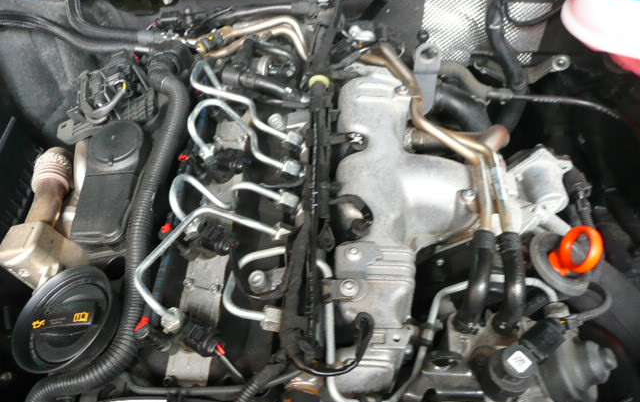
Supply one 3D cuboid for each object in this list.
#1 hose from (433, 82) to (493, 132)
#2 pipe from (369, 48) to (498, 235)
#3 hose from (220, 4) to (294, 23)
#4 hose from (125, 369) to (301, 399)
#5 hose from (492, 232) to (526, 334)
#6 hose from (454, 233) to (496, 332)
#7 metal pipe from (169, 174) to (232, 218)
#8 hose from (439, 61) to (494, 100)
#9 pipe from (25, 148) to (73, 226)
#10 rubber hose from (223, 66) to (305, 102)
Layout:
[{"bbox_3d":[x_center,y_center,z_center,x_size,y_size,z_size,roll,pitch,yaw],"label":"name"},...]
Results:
[{"bbox_3d":[0.161,-0.105,0.590,0.063,0.045,0.048,0,56,0],"label":"hose"},{"bbox_3d":[0.115,-0.070,0.527,0.036,0.049,0.230,-24,60,-15],"label":"pipe"},{"bbox_3d":[-0.074,-0.221,0.610,0.085,0.015,0.015,-7,56,-4],"label":"hose"},{"bbox_3d":[-0.085,0.146,0.410,0.136,0.018,0.019,0,56,0],"label":"hose"},{"bbox_3d":[0.148,0.064,0.405,0.024,0.024,0.078,1,85,0],"label":"hose"},{"bbox_3d":[0.145,0.070,0.470,0.019,0.057,0.087,14,58,9],"label":"hose"},{"bbox_3d":[-0.106,-0.005,0.460,0.053,0.025,0.034,0,56,0],"label":"metal pipe"},{"bbox_3d":[0.183,-0.152,0.647,0.077,0.028,0.022,25,60,15],"label":"hose"},{"bbox_3d":[-0.287,-0.016,0.552,0.044,0.049,0.094,1,57,1],"label":"pipe"},{"bbox_3d":[-0.063,-0.127,0.579,0.090,0.031,0.019,13,58,8],"label":"rubber hose"}]

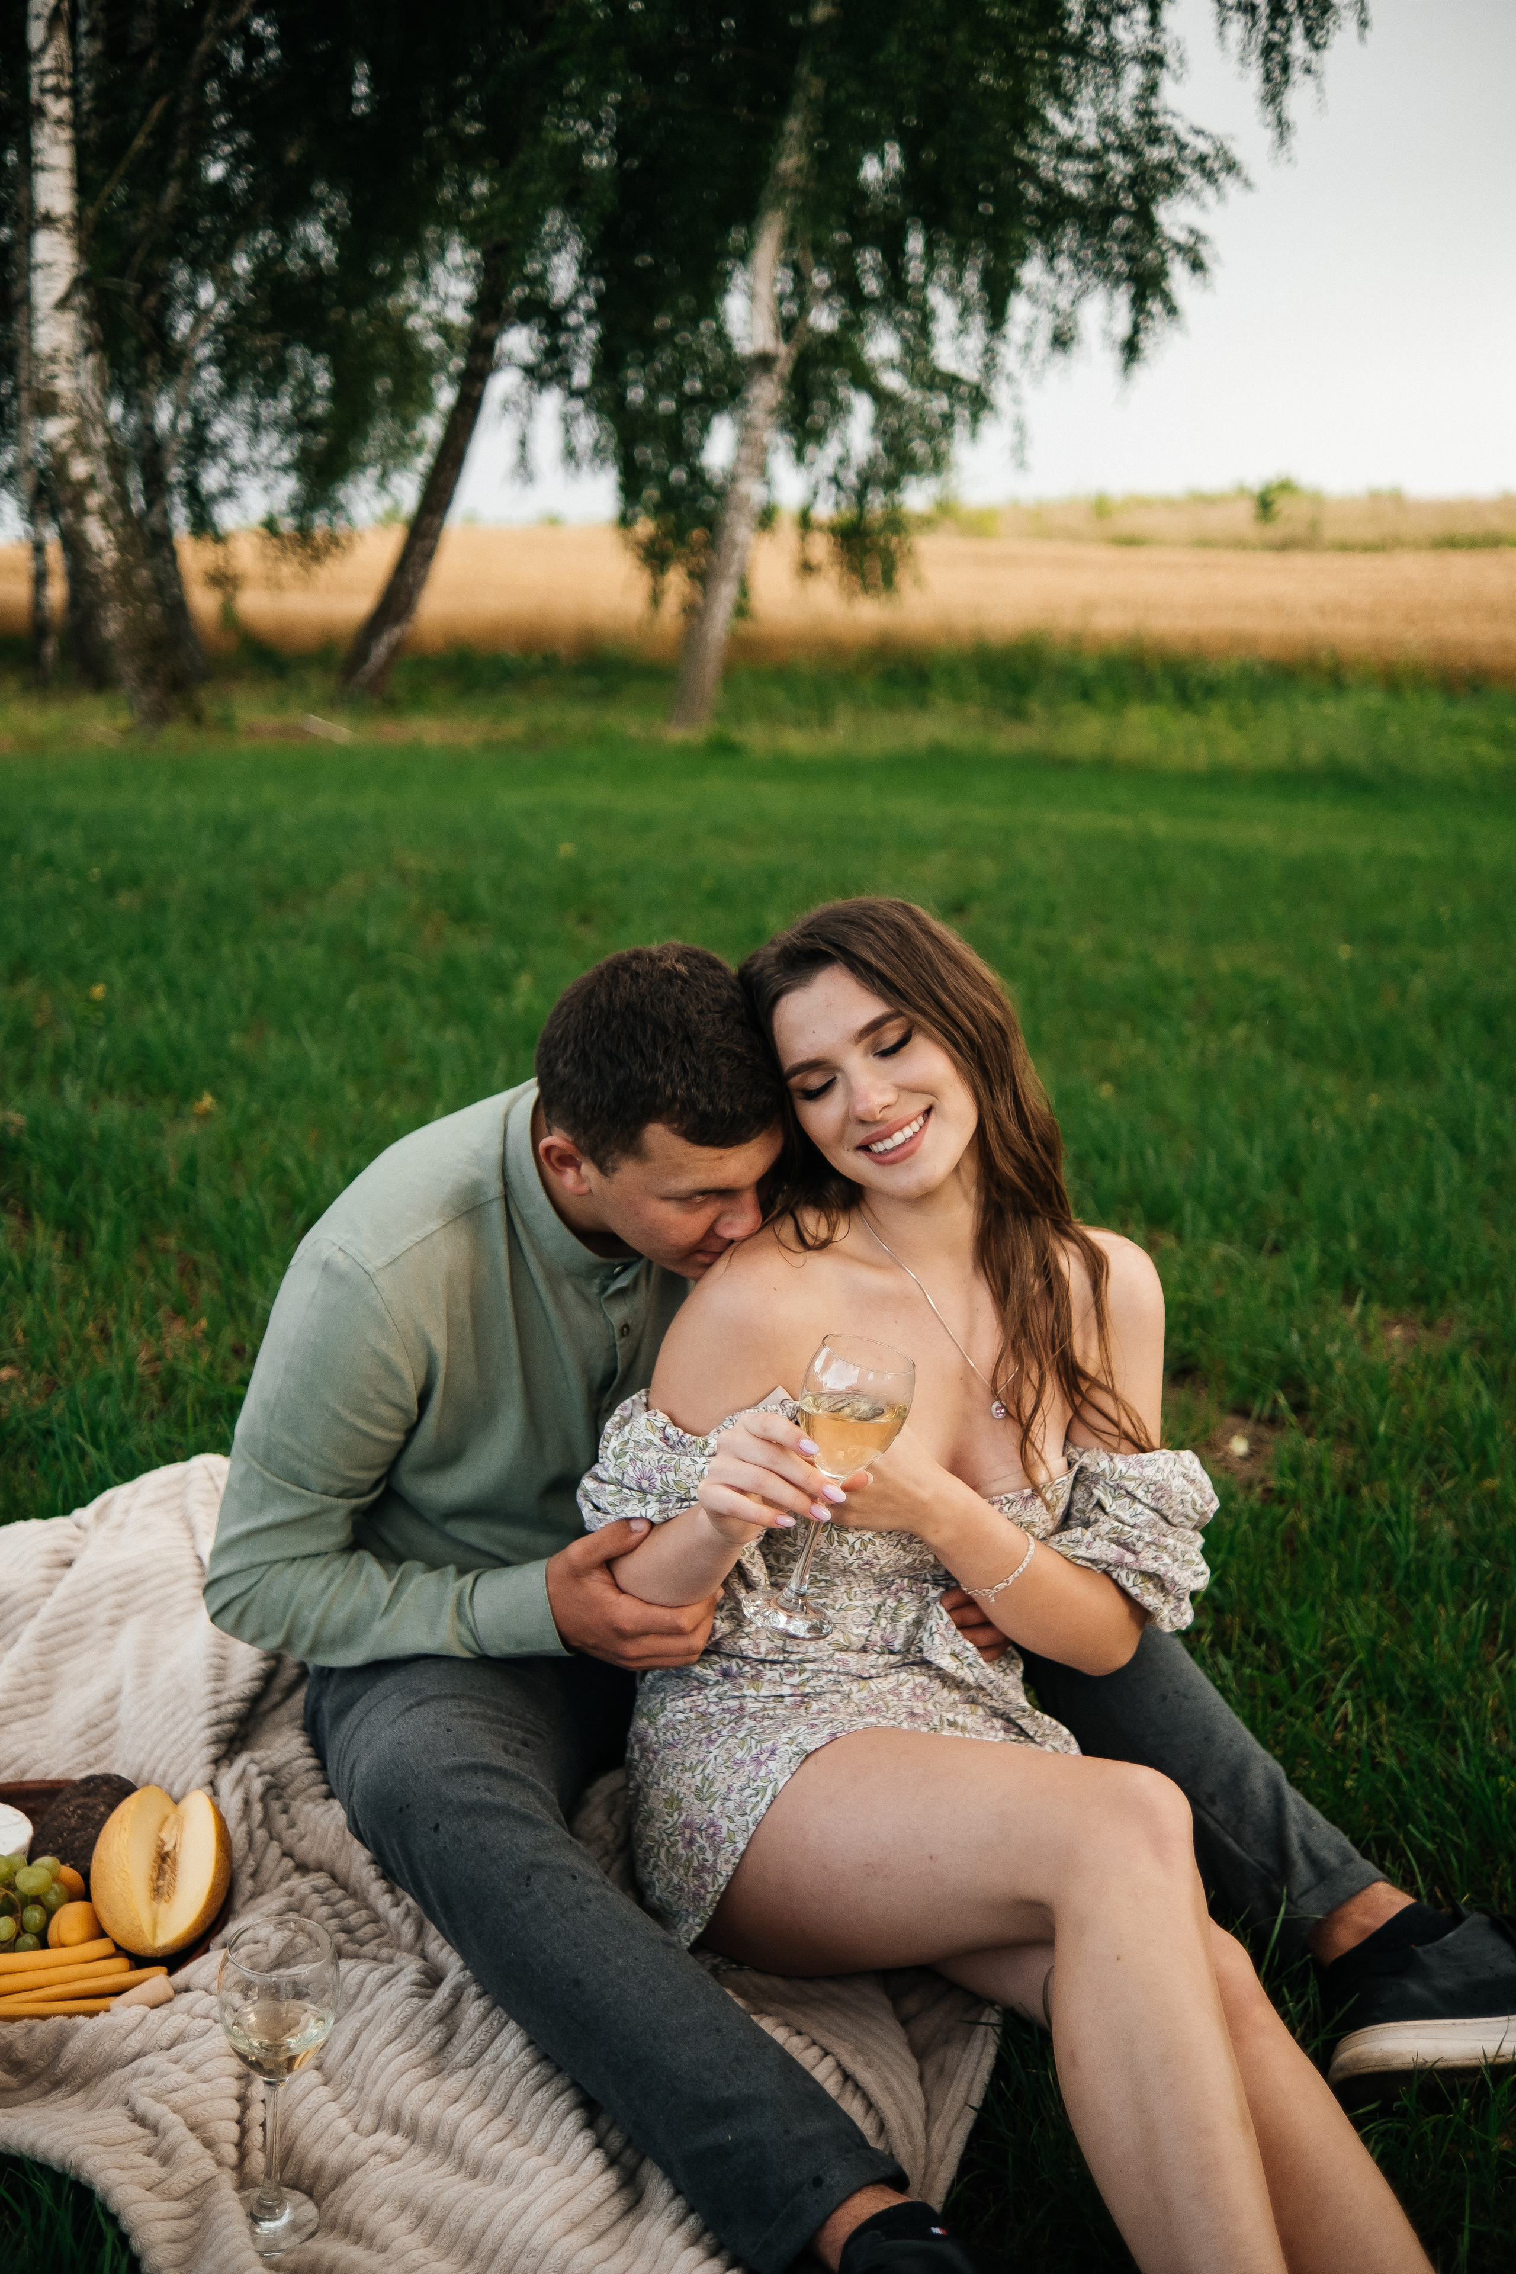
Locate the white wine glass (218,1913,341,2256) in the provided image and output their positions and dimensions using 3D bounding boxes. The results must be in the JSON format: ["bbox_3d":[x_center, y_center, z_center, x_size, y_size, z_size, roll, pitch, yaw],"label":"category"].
[{"bbox_3d":[-0.305,0.600,1.399,0.075,0.196,0.075,4,12,0],"label":"white wine glass"}]

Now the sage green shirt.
[{"bbox_3d":[-0.190,0.195,1.830,0.560,0.510,0.410,-11,31,-39],"label":"sage green shirt"}]

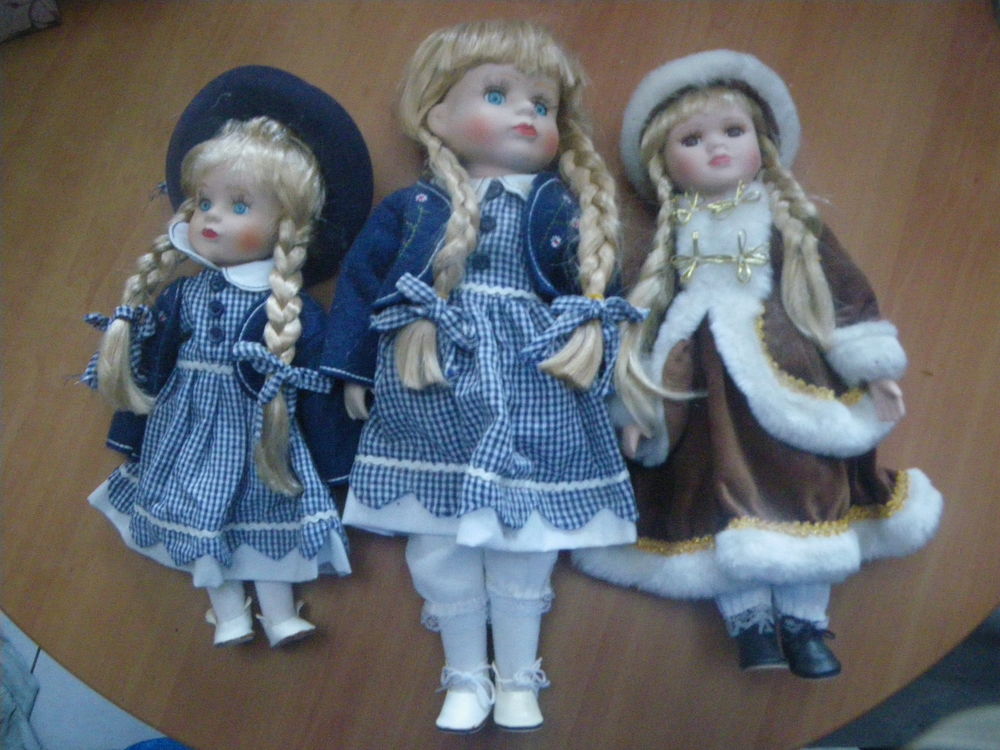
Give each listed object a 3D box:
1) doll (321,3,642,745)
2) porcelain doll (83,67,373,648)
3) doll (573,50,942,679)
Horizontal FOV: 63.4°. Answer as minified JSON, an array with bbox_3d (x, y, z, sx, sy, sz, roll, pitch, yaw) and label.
[{"bbox_3d":[-0.014,-0.019,0.465,0.188,0.100,0.420,-1,78,4],"label":"doll"},{"bbox_3d":[-0.167,-0.024,0.481,0.177,0.090,0.358,-3,78,3],"label":"porcelain doll"},{"bbox_3d":[0.137,-0.021,0.457,0.206,0.095,0.368,-4,78,3],"label":"doll"}]

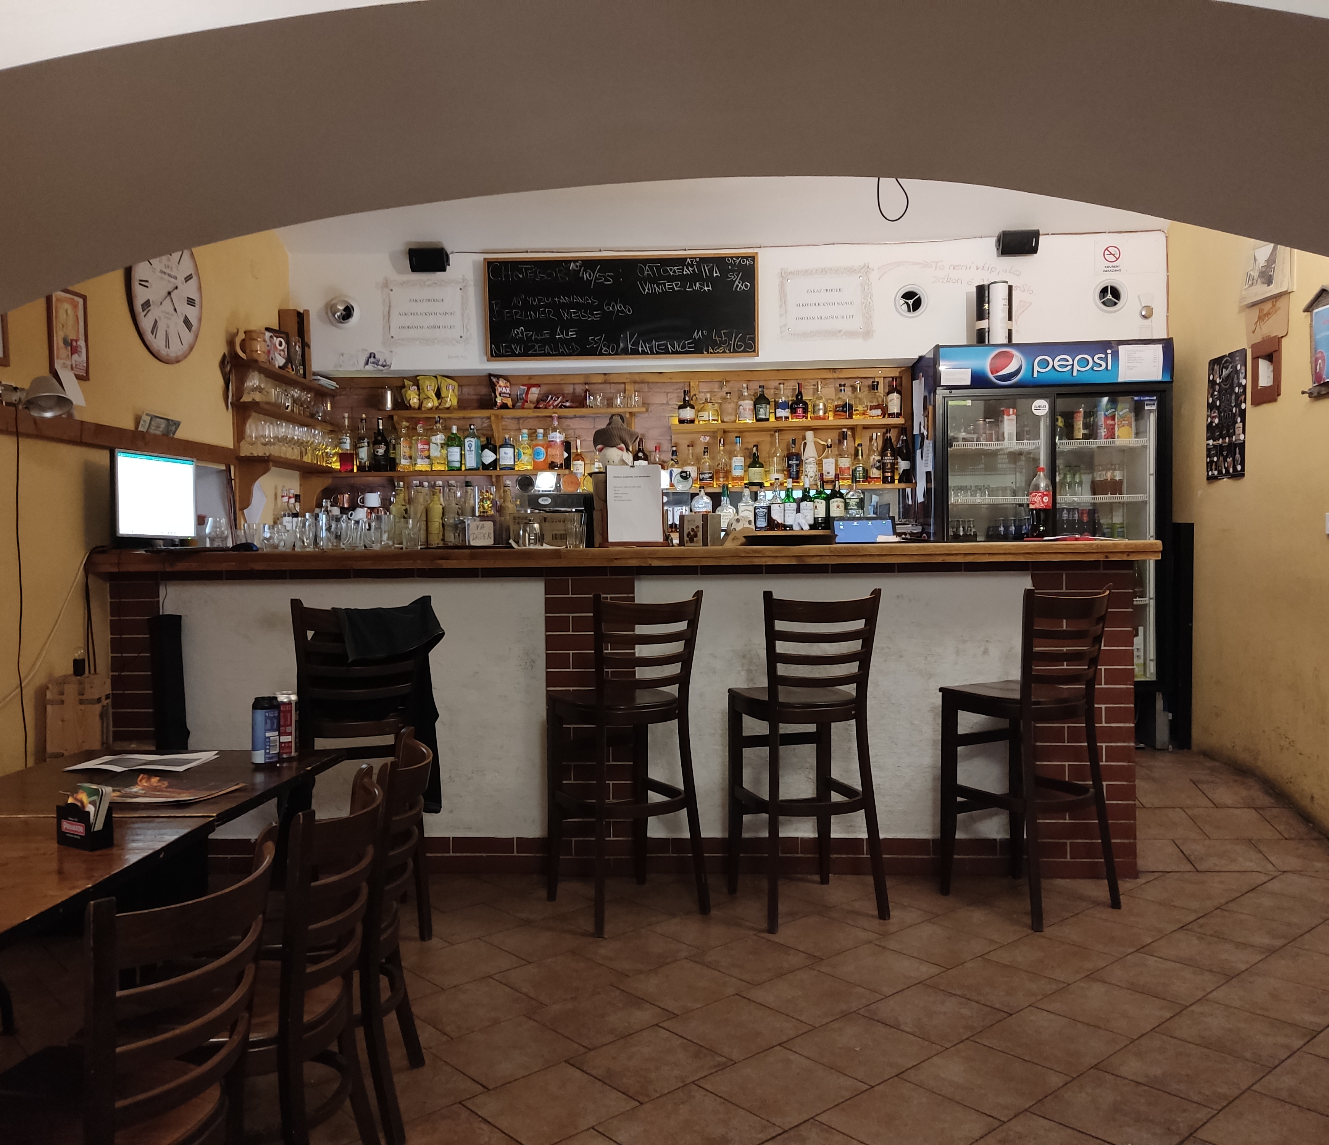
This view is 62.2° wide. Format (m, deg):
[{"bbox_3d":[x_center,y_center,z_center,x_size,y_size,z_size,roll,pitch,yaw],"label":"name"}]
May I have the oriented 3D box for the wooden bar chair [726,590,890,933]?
[{"bbox_3d":[0.485,0.627,3.936,0.450,1.130,0.500,-1,1,-17],"label":"wooden bar chair"}]

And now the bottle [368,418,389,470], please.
[{"bbox_3d":[-1.667,-0.752,6.493,0.091,0.318,0.091,-1,1,3],"label":"bottle"}]

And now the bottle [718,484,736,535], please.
[{"bbox_3d":[0.327,-0.336,5.820,0.098,0.258,0.085,-1,1,3],"label":"bottle"}]

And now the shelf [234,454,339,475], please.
[{"bbox_3d":[-1.947,-0.554,5.675,0.160,0.030,0.780,-1,1,9],"label":"shelf"}]

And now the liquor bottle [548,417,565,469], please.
[{"bbox_3d":[-0.596,-0.716,6.074,0.086,0.290,0.086,-1,1,2],"label":"liquor bottle"}]

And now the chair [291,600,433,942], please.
[{"bbox_3d":[-1.023,0.646,3.836,0.450,1.130,0.500,-1,1,-8],"label":"chair"}]

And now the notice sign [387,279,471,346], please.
[{"bbox_3d":[-1.373,-1.503,6.355,0.488,0.399,0.015,-1,1,3],"label":"notice sign"}]

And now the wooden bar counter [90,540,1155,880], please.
[{"bbox_3d":[-0.206,0.596,4.463,4.060,1.205,0.250,-1,1,3],"label":"wooden bar counter"}]

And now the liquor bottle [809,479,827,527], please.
[{"bbox_3d":[0.825,-0.371,5.867,0.080,0.300,0.080,-1,1,2],"label":"liquor bottle"}]

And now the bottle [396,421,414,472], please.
[{"bbox_3d":[-1.525,-0.742,6.486,0.085,0.298,0.085,-1,1,3],"label":"bottle"}]

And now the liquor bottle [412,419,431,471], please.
[{"bbox_3d":[-1.419,-0.743,6.480,0.088,0.301,0.088,-1,1,3],"label":"liquor bottle"}]

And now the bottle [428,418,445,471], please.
[{"bbox_3d":[-1.256,-0.709,6.093,0.086,0.295,0.086,-1,1,2],"label":"bottle"}]

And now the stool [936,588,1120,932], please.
[{"bbox_3d":[1.293,0.618,3.969,0.450,1.135,0.485,-1,1,-31],"label":"stool"}]

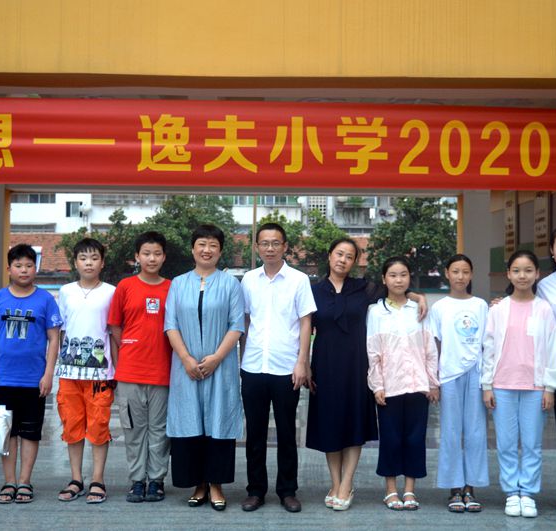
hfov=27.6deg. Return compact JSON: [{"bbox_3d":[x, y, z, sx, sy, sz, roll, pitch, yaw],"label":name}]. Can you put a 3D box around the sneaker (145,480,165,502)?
[{"bbox_3d":[-0.762,1.394,7.045,0.105,0.100,0.260,1,-1,-6],"label":"sneaker"}]

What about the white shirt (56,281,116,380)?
[{"bbox_3d":[-1.163,0.405,6.982,0.385,0.613,0.250,1,-1,-6],"label":"white shirt"}]

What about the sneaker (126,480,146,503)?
[{"bbox_3d":[-0.863,1.359,6.834,0.100,0.103,0.260,0,-1,0],"label":"sneaker"}]

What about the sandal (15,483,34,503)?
[{"bbox_3d":[-1.548,1.389,6.939,0.102,0.092,0.250,1,-1,-10],"label":"sandal"}]

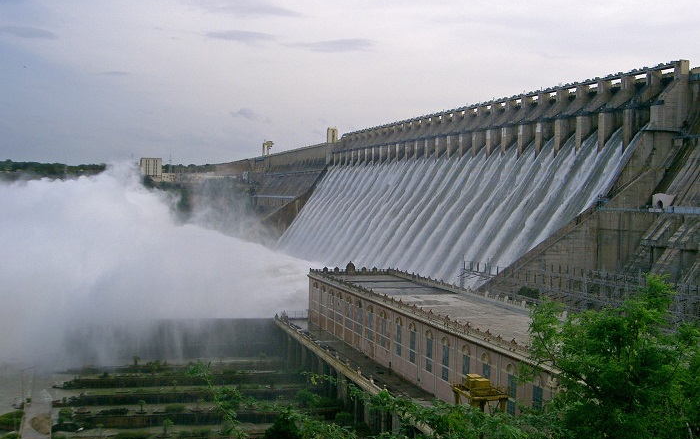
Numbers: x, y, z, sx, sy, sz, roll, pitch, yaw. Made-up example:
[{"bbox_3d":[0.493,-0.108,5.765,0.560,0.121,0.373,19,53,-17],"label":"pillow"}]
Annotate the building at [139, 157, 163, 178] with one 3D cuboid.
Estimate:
[{"bbox_3d":[-270.450,-68.309,1073.303,27.200,29.300,28.000,1,2,-18],"label":"building"}]

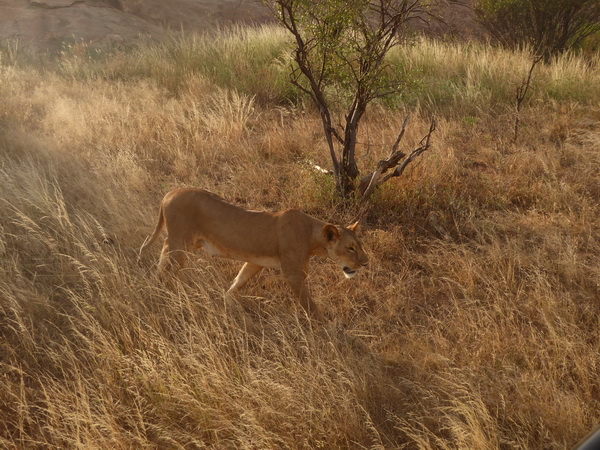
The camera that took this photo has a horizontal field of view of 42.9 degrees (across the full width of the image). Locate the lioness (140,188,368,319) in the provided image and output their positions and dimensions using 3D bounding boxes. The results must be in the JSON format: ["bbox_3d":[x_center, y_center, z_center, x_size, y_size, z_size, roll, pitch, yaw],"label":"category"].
[{"bbox_3d":[-0.291,0.198,5.352,1.680,0.880,0.420,7,18,24],"label":"lioness"}]

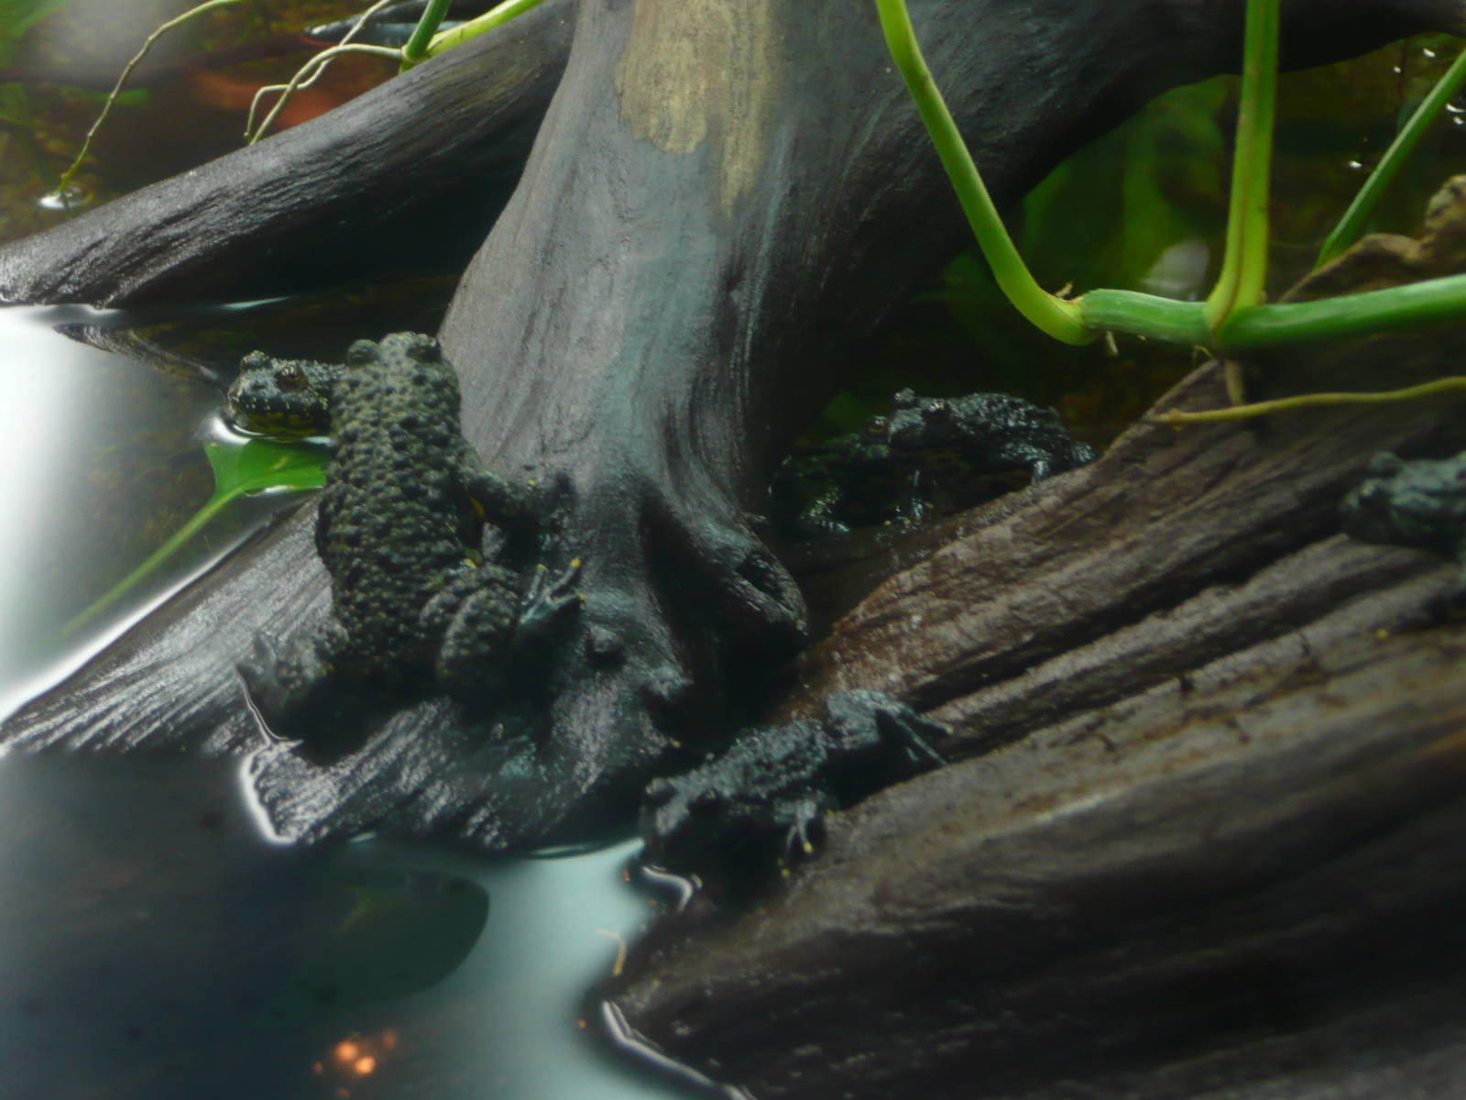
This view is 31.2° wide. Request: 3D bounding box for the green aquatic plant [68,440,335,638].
[{"bbox_3d":[-0.077,-0.002,0.395,0.046,0.020,0.032,0,30,0],"label":"green aquatic plant"}]

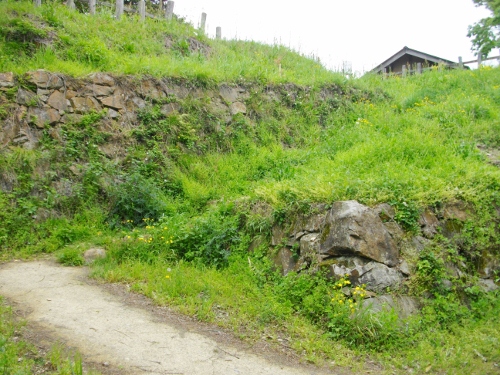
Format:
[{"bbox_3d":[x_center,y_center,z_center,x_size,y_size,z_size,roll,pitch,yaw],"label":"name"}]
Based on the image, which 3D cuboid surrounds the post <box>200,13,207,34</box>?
[{"bbox_3d":[-1.360,-4.750,13.500,0.150,0.700,0.150,3,-2,-6],"label":"post"}]

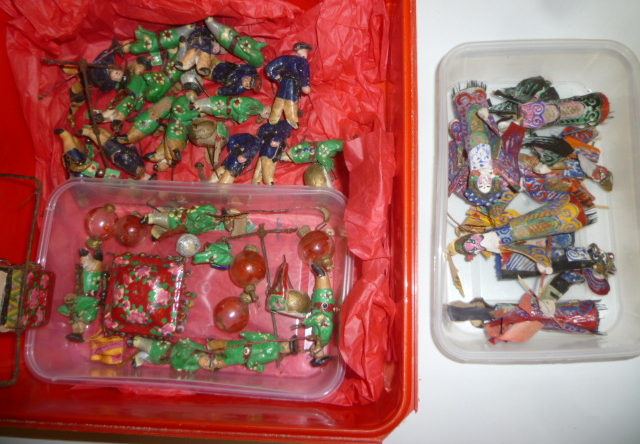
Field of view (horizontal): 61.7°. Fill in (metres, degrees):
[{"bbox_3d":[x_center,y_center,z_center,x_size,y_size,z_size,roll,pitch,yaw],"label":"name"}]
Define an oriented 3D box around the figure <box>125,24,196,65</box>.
[{"bbox_3d":[-0.106,-0.121,0.355,0.050,0.018,0.020,-16,85,4],"label":"figure"}]

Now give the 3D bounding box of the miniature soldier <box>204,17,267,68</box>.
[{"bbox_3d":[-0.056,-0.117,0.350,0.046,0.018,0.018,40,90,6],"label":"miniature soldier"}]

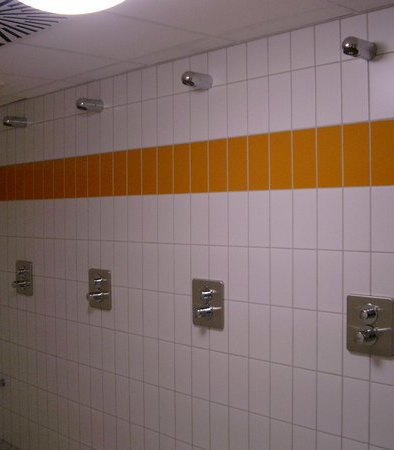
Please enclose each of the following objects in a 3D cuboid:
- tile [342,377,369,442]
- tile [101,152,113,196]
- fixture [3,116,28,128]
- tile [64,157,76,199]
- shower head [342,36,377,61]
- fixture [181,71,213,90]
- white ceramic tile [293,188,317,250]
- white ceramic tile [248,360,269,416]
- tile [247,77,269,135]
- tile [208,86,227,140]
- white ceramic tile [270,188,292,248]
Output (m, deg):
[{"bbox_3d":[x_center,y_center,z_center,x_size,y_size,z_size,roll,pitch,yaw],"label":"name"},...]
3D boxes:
[{"bbox_3d":[0.614,0.709,2.463,0.118,0.242,0.009,1,1,45],"label":"tile"},{"bbox_3d":[-0.490,-0.276,3.520,0.010,0.240,0.118,-1,1,-44],"label":"tile"},{"bbox_3d":[-1.183,-0.663,4.155,0.155,0.072,0.070,-1,1,-44],"label":"fixture"},{"bbox_3d":[-0.748,-0.278,3.818,0.010,0.244,0.120,-1,1,-44],"label":"tile"},{"bbox_3d":[0.579,-0.632,2.295,0.157,0.065,0.065,-1,1,-44],"label":"shower head"},{"bbox_3d":[0.003,-0.663,2.925,0.069,0.070,0.152,1,1,45],"label":"fixture"},{"bbox_3d":[0.436,-0.024,2.578,0.010,0.240,0.118,-1,1,-44],"label":"white ceramic tile"},{"bbox_3d":[0.282,0.727,2.878,0.010,0.248,0.123,-1,1,-45],"label":"white ceramic tile"},{"bbox_3d":[0.269,-0.514,2.781,0.010,0.244,0.120,-1,1,-44],"label":"tile"},{"bbox_3d":[0.096,-0.515,2.945,0.010,0.242,0.118,-1,1,-44],"label":"tile"},{"bbox_3d":[0.352,-0.024,2.663,0.010,0.240,0.118,-1,1,-44],"label":"white ceramic tile"}]

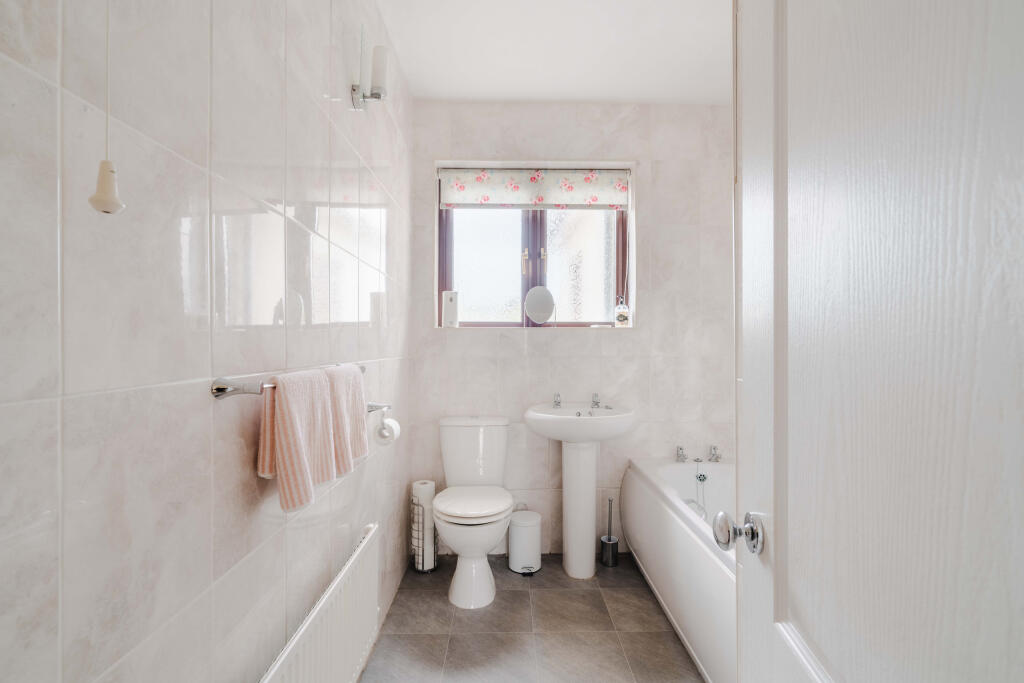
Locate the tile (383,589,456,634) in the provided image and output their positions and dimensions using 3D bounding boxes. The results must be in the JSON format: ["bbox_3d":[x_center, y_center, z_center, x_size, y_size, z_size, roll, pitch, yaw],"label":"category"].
[{"bbox_3d":[-0.390,1.173,1.985,0.285,0.010,0.325,0,0,-1],"label":"tile"}]

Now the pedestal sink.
[{"bbox_3d":[0.339,0.748,2.268,0.555,0.845,0.445,0,0,-1],"label":"pedestal sink"}]

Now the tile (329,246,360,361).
[{"bbox_3d":[-0.548,-0.111,1.500,0.010,0.360,0.275,0,0,-1],"label":"tile"}]

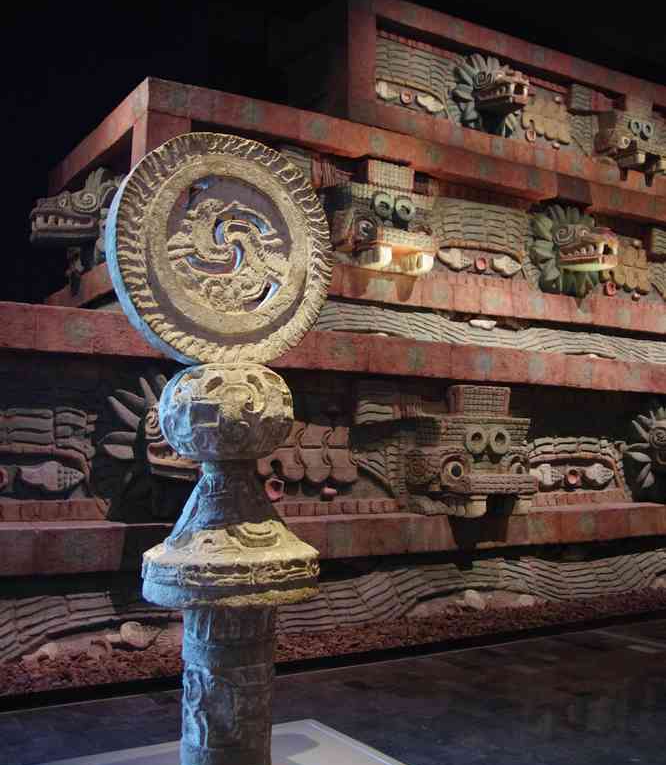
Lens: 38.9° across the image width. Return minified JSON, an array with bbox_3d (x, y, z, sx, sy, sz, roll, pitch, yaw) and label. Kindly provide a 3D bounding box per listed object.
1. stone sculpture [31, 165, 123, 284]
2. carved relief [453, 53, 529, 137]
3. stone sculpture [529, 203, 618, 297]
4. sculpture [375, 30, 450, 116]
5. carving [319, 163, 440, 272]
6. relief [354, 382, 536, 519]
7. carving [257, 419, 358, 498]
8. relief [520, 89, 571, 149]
[{"bbox_3d":[-2.636,-1.717,9.742,0.870,1.130,1.120,3,-5,-32],"label":"stone sculpture"},{"bbox_3d":[2.284,-3.988,12.787,1.120,1.099,0.870,3,-5,-32],"label":"carved relief"},{"bbox_3d":[2.977,-1.607,11.115,1.120,1.122,0.870,3,-5,-32],"label":"stone sculpture"},{"bbox_3d":[1.042,-4.044,12.410,1.206,0.898,0.200,3,-5,-32],"label":"sculpture"},{"bbox_3d":[0.496,-1.676,9.622,1.033,1.166,0.780,3,-5,-32],"label":"carving"},{"bbox_3d":[1.029,0.566,8.036,1.512,1.126,0.780,3,-5,-32],"label":"relief"},{"bbox_3d":[-0.208,0.617,7.614,0.932,0.630,0.180,3,-5,-32],"label":"carving"},{"bbox_3d":[3.062,-3.856,13.678,0.952,0.715,0.170,3,-5,-32],"label":"relief"}]

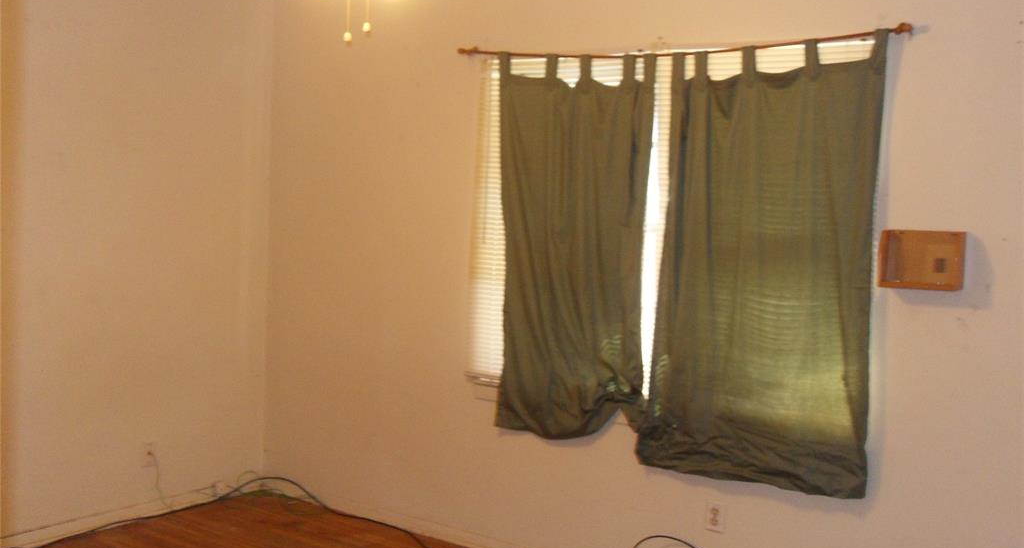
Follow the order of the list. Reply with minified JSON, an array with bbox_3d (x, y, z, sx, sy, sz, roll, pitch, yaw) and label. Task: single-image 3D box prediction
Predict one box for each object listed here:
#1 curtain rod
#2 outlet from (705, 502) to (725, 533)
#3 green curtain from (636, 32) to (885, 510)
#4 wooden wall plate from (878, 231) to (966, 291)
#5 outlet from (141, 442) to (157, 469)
[{"bbox_3d":[0.530,-0.837,3.829,1.830,0.070,0.066,5,5,35],"label":"curtain rod"},{"bbox_3d":[0.744,0.894,3.798,0.071,0.112,0.010,5,5,35],"label":"outlet"},{"bbox_3d":[0.850,-0.043,3.619,0.840,1.540,0.090,5,5,35],"label":"green curtain"},{"bbox_3d":[1.308,-0.042,3.306,0.238,0.187,0.083,5,5,35],"label":"wooden wall plate"},{"bbox_3d":[-1.632,0.815,4.657,0.010,0.112,0.071,5,5,35],"label":"outlet"}]

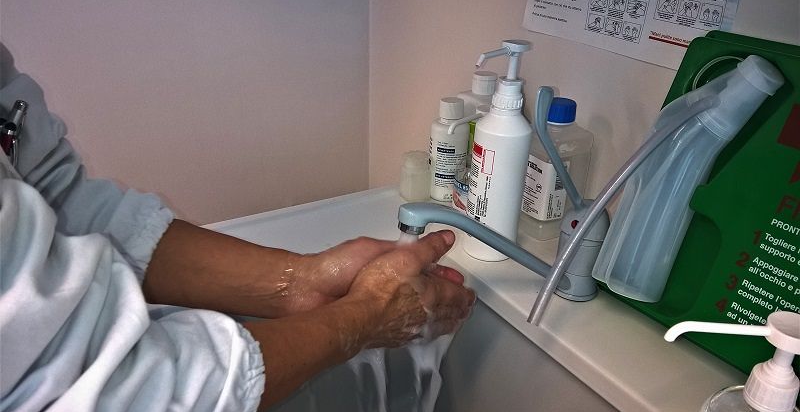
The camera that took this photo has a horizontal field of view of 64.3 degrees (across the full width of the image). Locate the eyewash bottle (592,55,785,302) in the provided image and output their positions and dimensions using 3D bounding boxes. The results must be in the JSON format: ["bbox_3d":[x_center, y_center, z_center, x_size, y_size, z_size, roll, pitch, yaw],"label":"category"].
[{"bbox_3d":[0.299,-0.025,0.656,0.061,0.255,0.091,-3,32,-48],"label":"eyewash bottle"}]

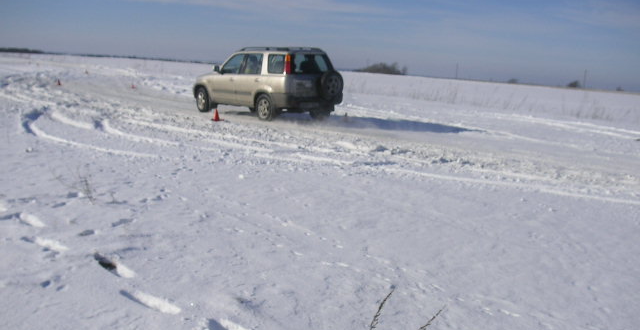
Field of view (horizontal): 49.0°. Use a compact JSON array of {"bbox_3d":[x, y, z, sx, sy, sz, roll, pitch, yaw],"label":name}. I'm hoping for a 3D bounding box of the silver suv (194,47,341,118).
[{"bbox_3d":[-1.418,-2.051,17.460,1.770,1.690,4.480,-4,10,-41],"label":"silver suv"}]

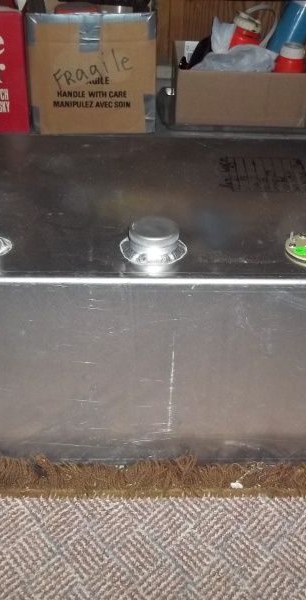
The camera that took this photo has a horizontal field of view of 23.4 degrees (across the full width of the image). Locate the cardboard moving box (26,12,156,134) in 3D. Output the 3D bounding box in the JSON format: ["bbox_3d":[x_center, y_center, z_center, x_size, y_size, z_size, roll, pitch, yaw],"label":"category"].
[{"bbox_3d":[-0.173,-0.689,2.121,0.344,0.320,0.320,-1,33,-4],"label":"cardboard moving box"}]

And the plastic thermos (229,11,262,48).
[{"bbox_3d":[0.247,-0.734,2.204,0.105,0.215,0.105,14,32,-10],"label":"plastic thermos"}]

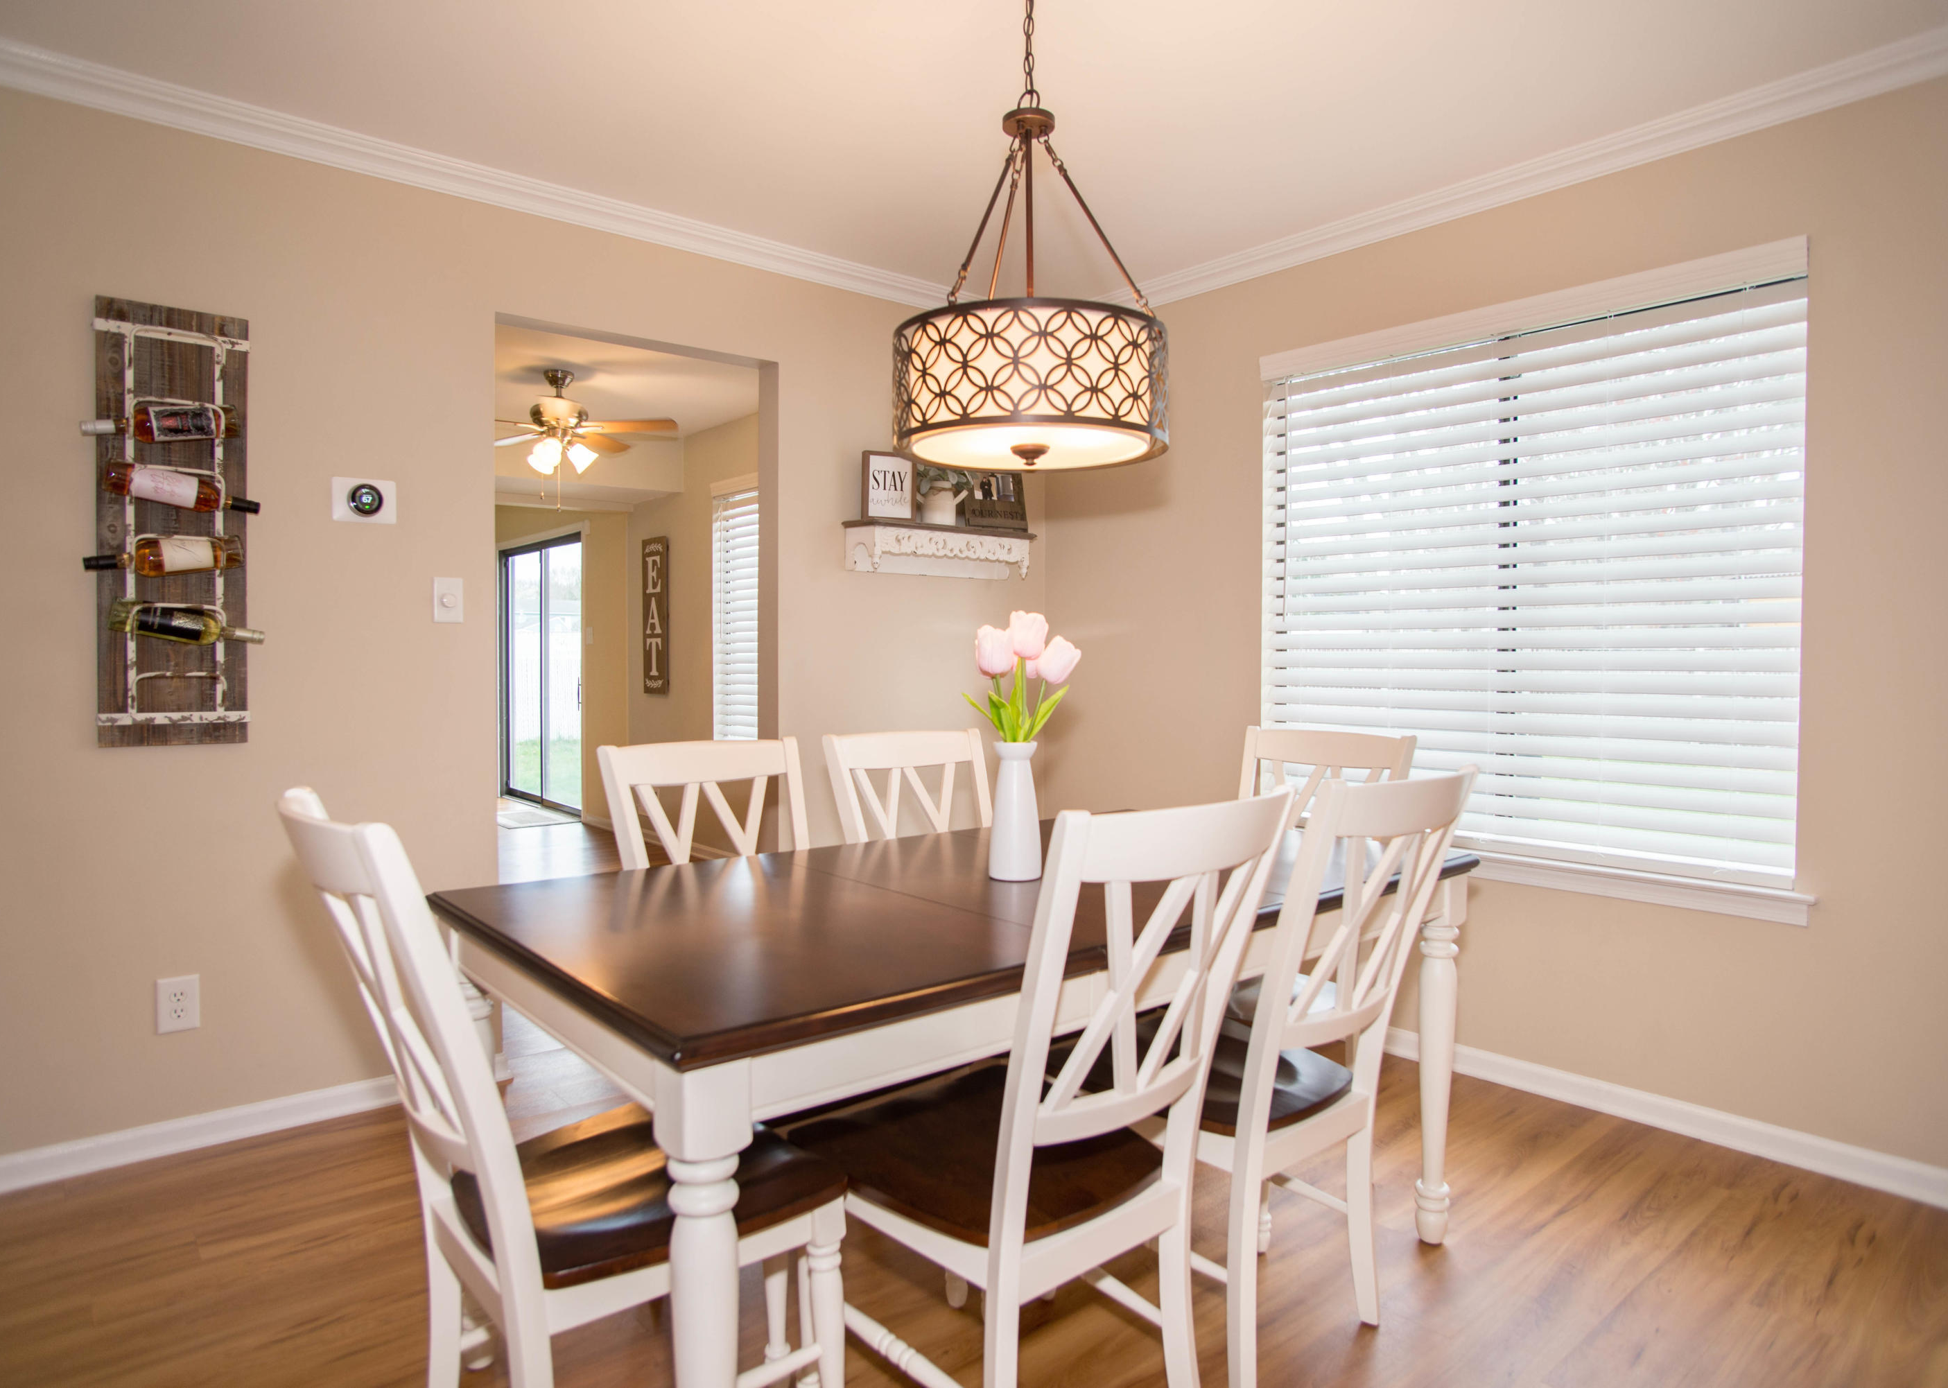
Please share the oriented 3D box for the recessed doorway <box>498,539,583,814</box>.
[{"bbox_3d":[-3.352,-0.143,8.879,0.110,2.030,1.800,-1,2,-40],"label":"recessed doorway"}]

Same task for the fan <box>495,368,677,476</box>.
[{"bbox_3d":[-1.854,-1.212,5.185,1.080,0.460,1.080,-2,3,-40],"label":"fan"}]

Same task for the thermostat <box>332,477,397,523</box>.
[{"bbox_3d":[-1.517,-0.485,2.891,0.146,0.107,0.032,-1,2,-40],"label":"thermostat"}]

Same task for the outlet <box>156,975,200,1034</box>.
[{"bbox_3d":[-1.841,0.721,2.678,0.078,0.124,0.009,-1,2,-40],"label":"outlet"}]

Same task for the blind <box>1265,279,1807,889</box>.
[{"bbox_3d":[1.402,-0.268,3.151,0.070,1.390,1.440,-2,3,-40],"label":"blind"}]

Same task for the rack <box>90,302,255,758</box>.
[{"bbox_3d":[-1.802,-0.377,2.613,0.285,0.980,0.100,-1,2,-40],"label":"rack"}]

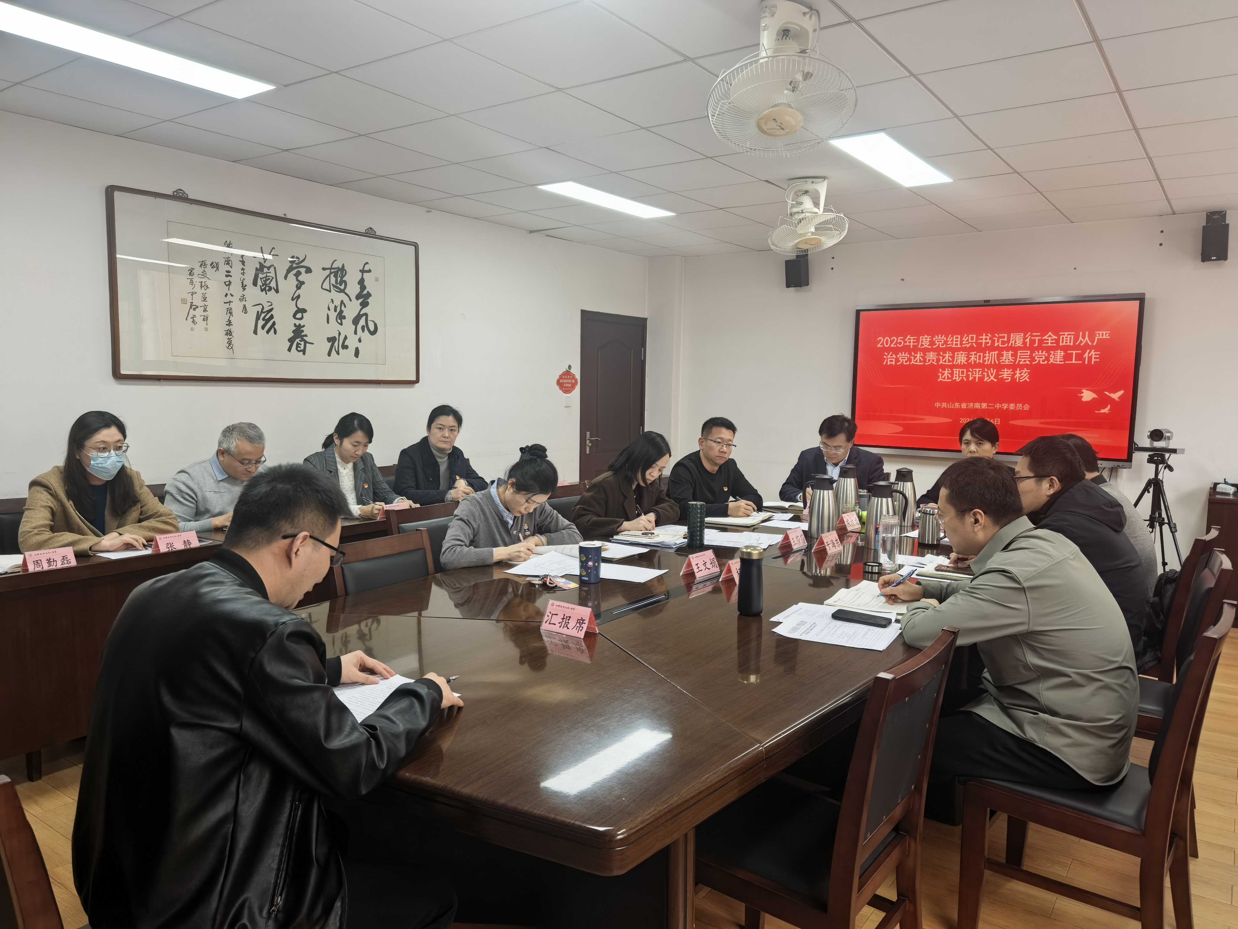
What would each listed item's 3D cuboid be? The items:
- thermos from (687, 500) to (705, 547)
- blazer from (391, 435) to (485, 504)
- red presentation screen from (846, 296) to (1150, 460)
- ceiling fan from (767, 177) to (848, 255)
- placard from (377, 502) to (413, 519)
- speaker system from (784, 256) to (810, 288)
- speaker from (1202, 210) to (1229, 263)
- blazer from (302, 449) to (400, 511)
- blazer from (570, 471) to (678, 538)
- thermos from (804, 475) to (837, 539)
[{"bbox_3d":[0.324,0.251,3.579,0.074,0.180,0.074,1,6,0],"label":"thermos"},{"bbox_3d":[-1.045,0.091,4.948,0.420,0.520,0.500,6,8,44],"label":"blazer"},{"bbox_3d":[2.722,-0.631,6.401,1.980,1.170,0.090,5,7,35],"label":"red presentation screen"},{"bbox_3d":[1.051,-1.387,4.828,0.450,0.420,0.450,-2,7,-24],"label":"ceiling fan"},{"bbox_3d":[-1.157,0.234,4.429,0.080,0.085,0.175,5,7,35],"label":"placard"},{"bbox_3d":[1.487,-1.595,7.121,0.142,0.230,0.150,5,7,36],"label":"speaker system"},{"bbox_3d":[3.760,-1.421,5.415,0.145,0.300,0.200,5,7,35],"label":"speaker"},{"bbox_3d":[-1.448,0.216,4.657,0.460,0.570,0.490,7,8,44],"label":"blazer"},{"bbox_3d":[-0.010,0.310,4.319,0.470,0.570,0.500,7,8,44],"label":"blazer"},{"bbox_3d":[0.901,0.183,3.854,0.180,0.276,0.138,6,8,41],"label":"thermos"}]

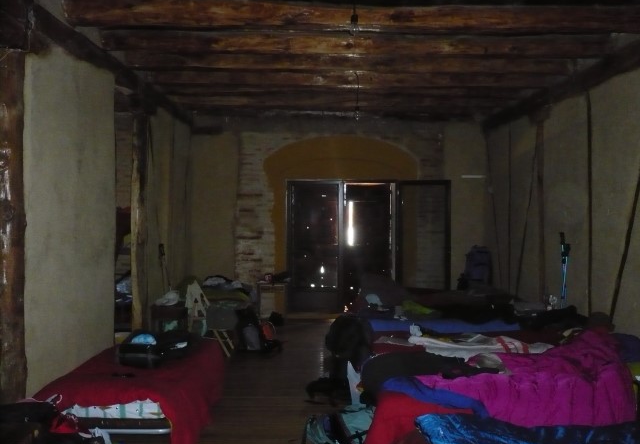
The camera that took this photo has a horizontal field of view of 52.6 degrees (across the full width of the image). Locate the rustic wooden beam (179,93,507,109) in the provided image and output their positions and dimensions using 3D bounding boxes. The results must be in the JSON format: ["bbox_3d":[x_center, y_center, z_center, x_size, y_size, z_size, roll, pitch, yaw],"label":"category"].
[{"bbox_3d":[0.219,-1.514,8.100,4.200,0.170,0.170,0,2,1],"label":"rustic wooden beam"}]

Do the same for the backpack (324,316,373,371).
[{"bbox_3d":[0.238,1.006,5.400,0.390,0.470,0.320,0,2,1],"label":"backpack"}]

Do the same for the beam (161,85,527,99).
[{"bbox_3d":[0.268,-1.494,7.380,4.200,0.170,0.170,0,2,1],"label":"beam"}]

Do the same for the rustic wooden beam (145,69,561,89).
[{"bbox_3d":[0.324,-1.475,6.650,4.250,0.170,0.170,0,2,1],"label":"rustic wooden beam"}]

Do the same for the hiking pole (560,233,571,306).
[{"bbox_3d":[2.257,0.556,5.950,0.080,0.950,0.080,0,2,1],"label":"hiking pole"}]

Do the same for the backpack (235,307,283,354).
[{"bbox_3d":[-0.676,1.174,7.000,0.480,0.530,0.350,0,2,-14],"label":"backpack"}]

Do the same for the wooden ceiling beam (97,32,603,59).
[{"bbox_3d":[0.304,-1.437,5.250,4.200,0.170,0.170,0,2,1],"label":"wooden ceiling beam"}]

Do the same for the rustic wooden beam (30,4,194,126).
[{"bbox_3d":[-1.830,-1.310,6.500,0.210,0.210,5.000,0,2,1],"label":"rustic wooden beam"}]

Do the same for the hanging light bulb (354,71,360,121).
[{"bbox_3d":[0.371,-1.251,6.400,0.060,0.490,0.060,0,2,1],"label":"hanging light bulb"}]

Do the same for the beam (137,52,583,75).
[{"bbox_3d":[0.262,-1.456,5.950,4.150,0.170,0.170,0,2,1],"label":"beam"}]

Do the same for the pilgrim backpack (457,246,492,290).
[{"bbox_3d":[2.053,0.605,8.600,0.440,0.620,0.320,0,2,1],"label":"pilgrim backpack"}]

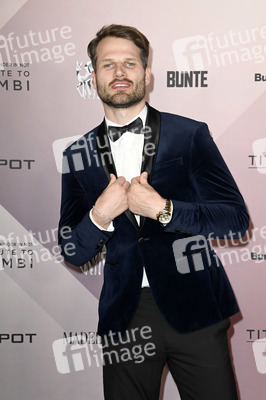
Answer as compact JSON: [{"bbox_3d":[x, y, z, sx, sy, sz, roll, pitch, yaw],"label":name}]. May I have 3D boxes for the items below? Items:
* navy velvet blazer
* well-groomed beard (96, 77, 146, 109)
[{"bbox_3d":[0.060,0.063,2.660,0.570,0.710,0.360,-4,7,20],"label":"navy velvet blazer"},{"bbox_3d":[-0.035,-0.323,2.600,0.148,0.095,0.100,-3,-5,2],"label":"well-groomed beard"}]

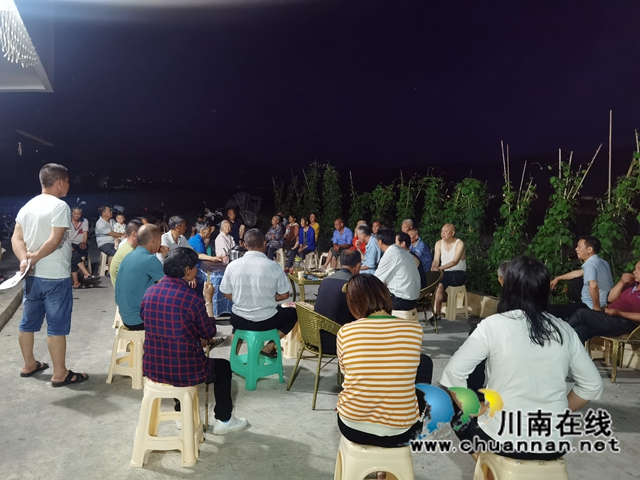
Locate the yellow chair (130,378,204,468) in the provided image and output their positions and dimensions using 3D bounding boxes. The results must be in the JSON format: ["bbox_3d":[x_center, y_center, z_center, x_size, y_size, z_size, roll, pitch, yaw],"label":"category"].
[{"bbox_3d":[-0.849,1.019,2.897,0.360,0.440,0.340,2,4,2],"label":"yellow chair"}]

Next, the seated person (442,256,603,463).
[{"bbox_3d":[0.970,0.729,2.600,0.660,1.310,0.880,3,4,5],"label":"seated person"}]

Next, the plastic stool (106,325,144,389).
[{"bbox_3d":[-1.520,0.945,4.150,0.360,0.450,0.360,4,4,14],"label":"plastic stool"}]

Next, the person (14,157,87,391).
[{"bbox_3d":[-2.230,0.268,4.100,0.560,1.740,0.380,5,4,29],"label":"person"}]

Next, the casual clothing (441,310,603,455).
[{"bbox_3d":[0.829,0.572,2.173,0.650,0.570,0.360,2,4,-8],"label":"casual clothing"}]

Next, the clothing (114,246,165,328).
[{"bbox_3d":[-1.434,0.347,4.008,0.460,0.630,0.380,5,5,38],"label":"clothing"}]

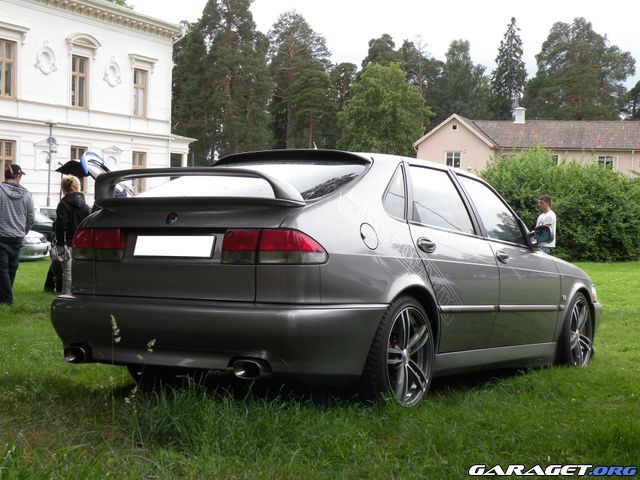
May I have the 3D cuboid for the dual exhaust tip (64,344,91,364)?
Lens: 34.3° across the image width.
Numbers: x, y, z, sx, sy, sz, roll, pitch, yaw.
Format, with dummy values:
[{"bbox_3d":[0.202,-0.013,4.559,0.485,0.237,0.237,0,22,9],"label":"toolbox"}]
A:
[{"bbox_3d":[-1.220,0.586,5.301,0.125,0.088,0.110,0,-2,34],"label":"dual exhaust tip"}]

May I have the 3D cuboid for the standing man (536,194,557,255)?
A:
[{"bbox_3d":[3.719,0.141,17.004,0.340,1.760,0.480,1,0,-22],"label":"standing man"}]

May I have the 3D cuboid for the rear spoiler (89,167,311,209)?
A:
[{"bbox_3d":[-0.645,-0.246,4.990,1.240,0.185,0.310,0,-2,33],"label":"rear spoiler"}]

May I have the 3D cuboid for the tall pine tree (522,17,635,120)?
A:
[{"bbox_3d":[24.773,-10.741,100.043,10.800,21.500,10.500,1,0,0],"label":"tall pine tree"}]

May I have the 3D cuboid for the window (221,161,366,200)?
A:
[{"bbox_3d":[-0.390,-0.325,5.383,1.200,0.110,0.830,0,18,33],"label":"window"}]

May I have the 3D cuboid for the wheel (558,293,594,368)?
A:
[{"bbox_3d":[1.803,0.682,7.485,0.225,0.640,0.640,0,-2,33],"label":"wheel"}]

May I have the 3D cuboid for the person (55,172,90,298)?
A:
[{"bbox_3d":[-3.060,0.031,12.800,0.470,1.680,0.360,1,2,-20],"label":"person"}]

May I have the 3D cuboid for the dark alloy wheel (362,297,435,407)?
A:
[{"bbox_3d":[0.395,0.599,5.442,0.220,0.620,0.620,0,-2,34],"label":"dark alloy wheel"}]

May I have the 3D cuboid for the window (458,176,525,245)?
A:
[{"bbox_3d":[1.093,-0.180,6.518,0.060,0.410,0.700,-23,-15,31],"label":"window"}]

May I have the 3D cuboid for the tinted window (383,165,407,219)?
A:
[{"bbox_3d":[0.379,-0.252,5.335,0.050,0.340,0.340,-27,-16,29],"label":"tinted window"}]

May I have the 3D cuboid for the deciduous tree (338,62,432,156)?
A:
[{"bbox_3d":[5.251,-7.573,85.028,7.700,14.000,7.700,1,0,0],"label":"deciduous tree"}]

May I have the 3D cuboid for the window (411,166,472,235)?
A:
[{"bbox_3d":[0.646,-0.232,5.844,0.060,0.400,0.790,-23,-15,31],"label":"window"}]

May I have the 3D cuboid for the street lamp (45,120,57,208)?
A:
[{"bbox_3d":[-9.151,-1.808,35.000,0.340,4.300,0.340,2,2,0],"label":"street lamp"}]

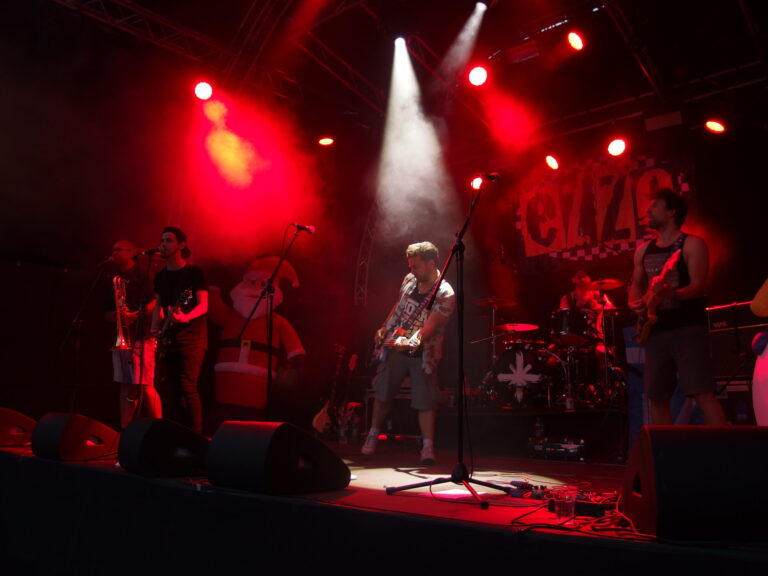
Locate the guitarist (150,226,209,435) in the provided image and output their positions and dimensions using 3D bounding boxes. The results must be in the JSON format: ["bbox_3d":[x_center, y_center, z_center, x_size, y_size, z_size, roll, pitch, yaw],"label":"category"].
[{"bbox_3d":[-1.611,0.468,5.027,0.520,1.780,0.480,-6,-12,31],"label":"guitarist"}]

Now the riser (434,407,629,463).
[{"bbox_3d":[1.717,1.322,5.840,2.000,0.390,2.000,-8,-13,38],"label":"riser"}]

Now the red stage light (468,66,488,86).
[{"bbox_3d":[1.136,-2.586,7.503,0.260,0.260,0.300,-1,30,7],"label":"red stage light"}]

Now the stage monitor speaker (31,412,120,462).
[{"bbox_3d":[-2.457,1.200,5.084,0.540,0.360,0.580,10,-14,-43],"label":"stage monitor speaker"}]

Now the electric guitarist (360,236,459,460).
[{"bbox_3d":[0.187,0.524,5.196,0.680,1.730,0.550,-4,-11,20],"label":"electric guitarist"}]

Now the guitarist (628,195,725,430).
[{"bbox_3d":[1.886,0.299,4.093,0.600,1.780,0.520,-9,-13,40],"label":"guitarist"}]

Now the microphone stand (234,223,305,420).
[{"bbox_3d":[-0.737,0.422,4.156,0.630,1.560,0.570,7,-12,-34],"label":"microphone stand"}]

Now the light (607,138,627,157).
[{"bbox_3d":[3.134,-1.926,8.404,0.260,0.260,0.300,-2,27,12],"label":"light"}]

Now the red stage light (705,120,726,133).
[{"bbox_3d":[4.154,-2.102,7.735,0.260,0.300,0.260,27,-17,-13],"label":"red stage light"}]

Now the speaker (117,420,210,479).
[{"bbox_3d":[-1.440,1.041,4.203,0.540,0.360,0.580,8,-13,-38],"label":"speaker"}]

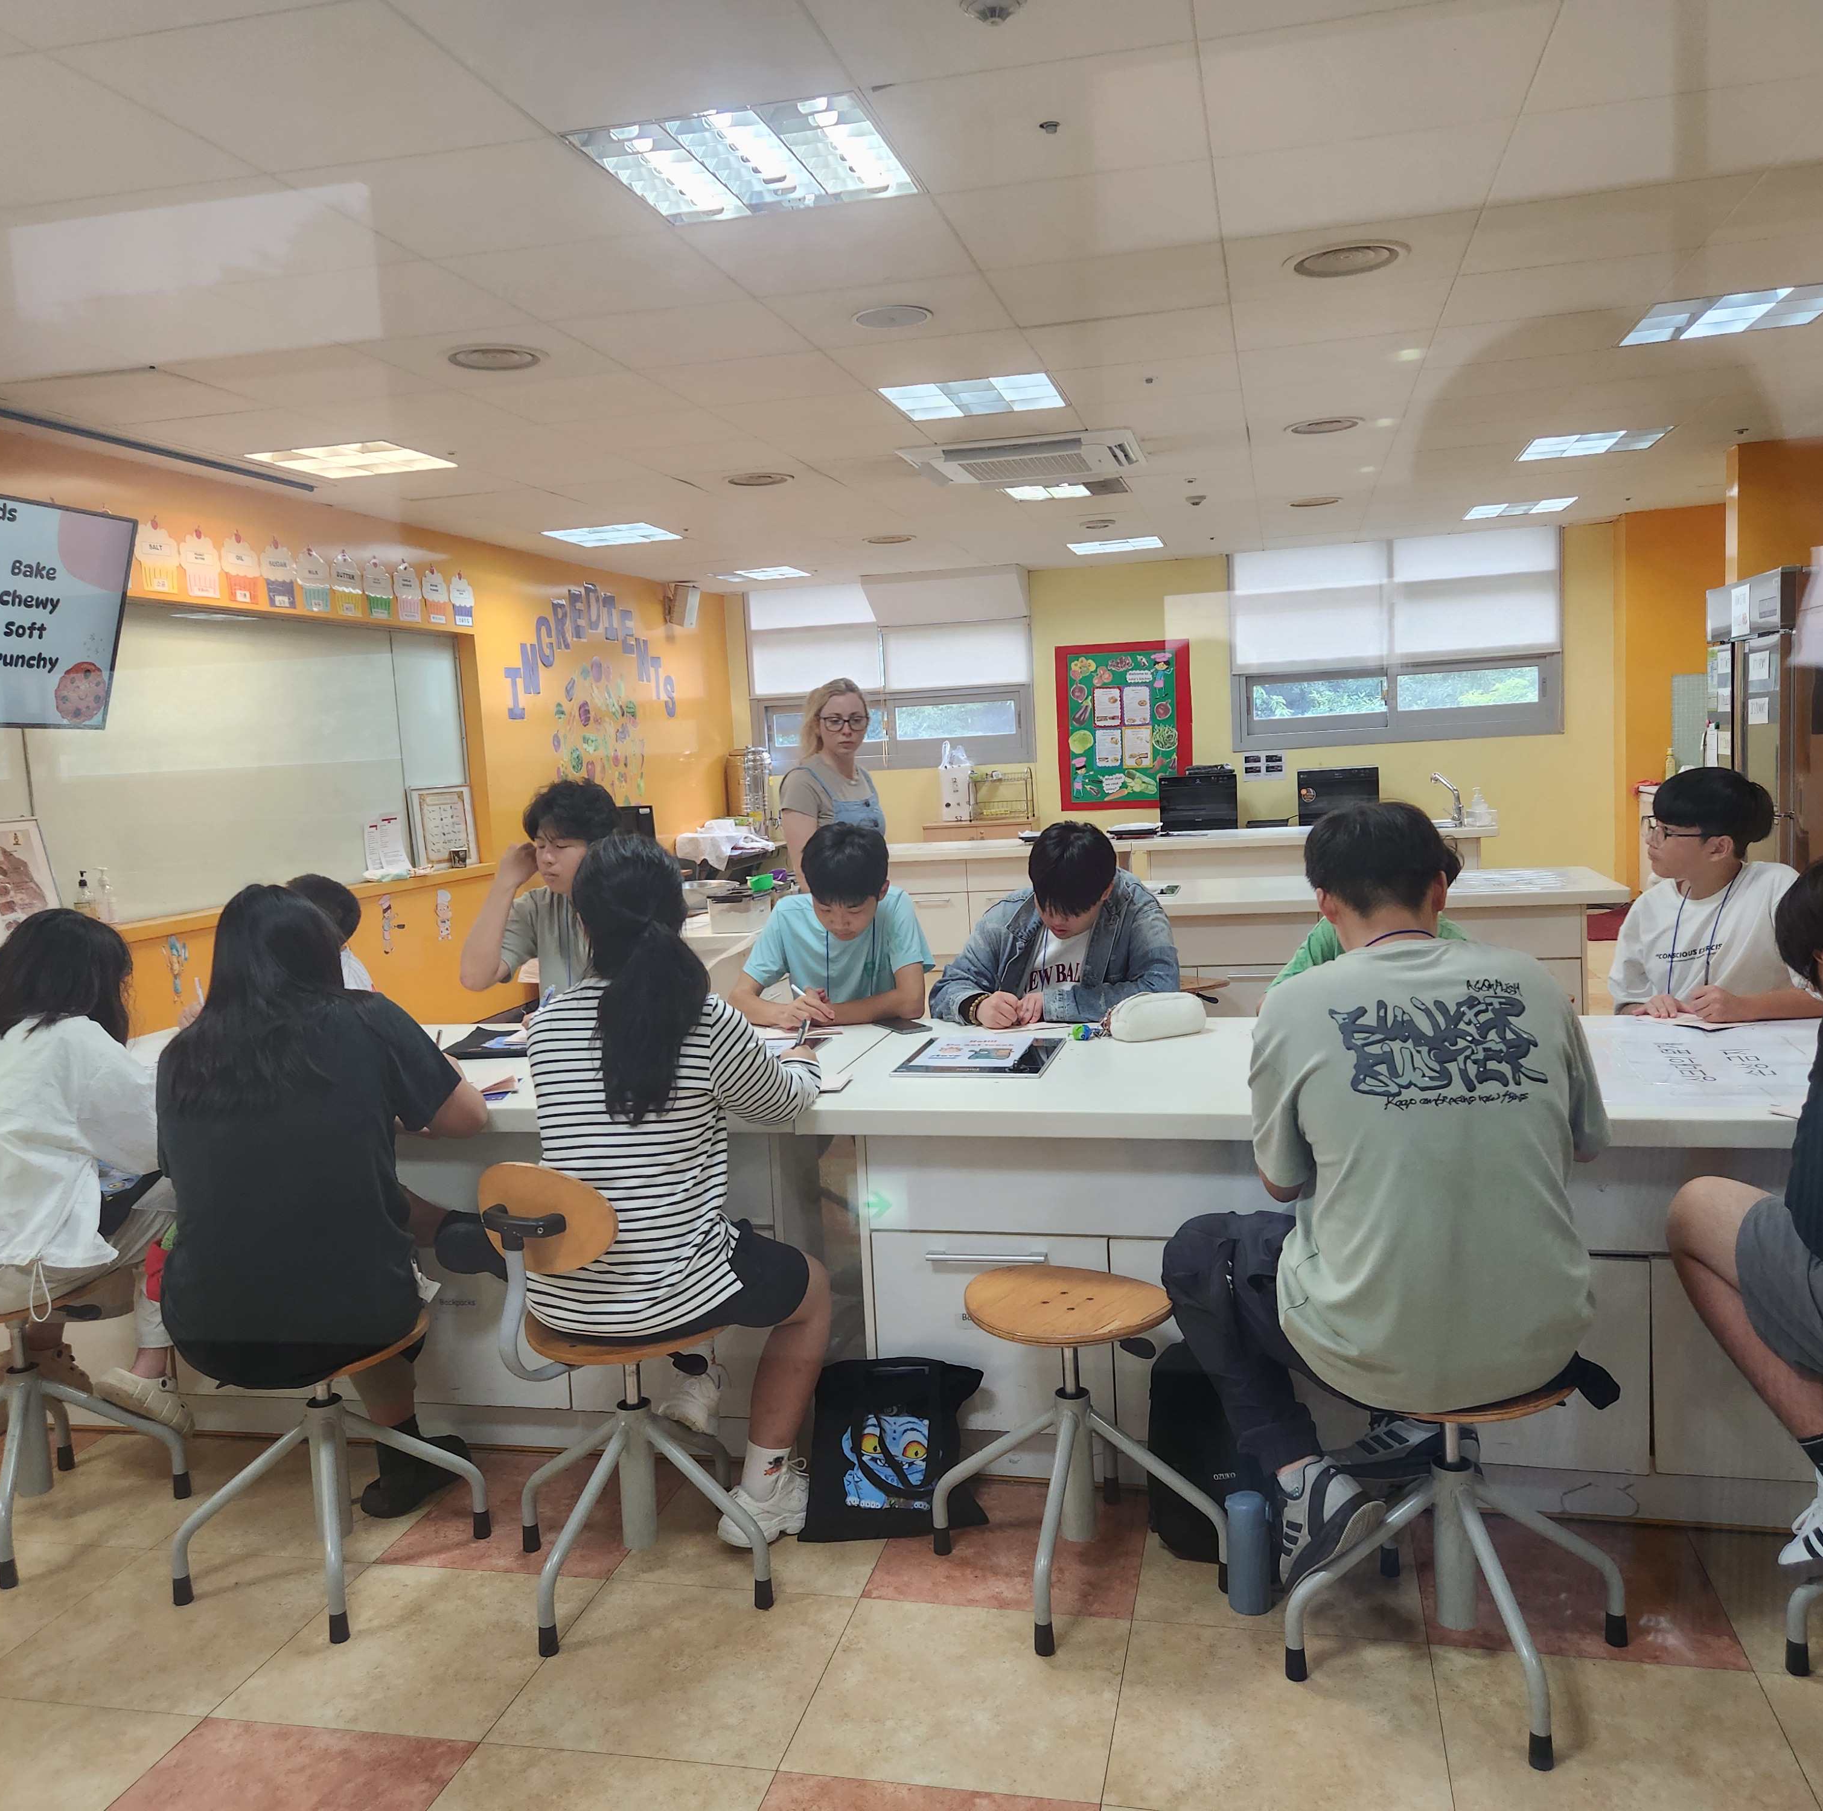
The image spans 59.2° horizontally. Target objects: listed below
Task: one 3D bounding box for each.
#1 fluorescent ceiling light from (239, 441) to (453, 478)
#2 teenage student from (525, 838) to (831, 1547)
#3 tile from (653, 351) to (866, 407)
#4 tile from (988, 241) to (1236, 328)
[{"bbox_3d":[-2.114,-1.717,6.127,0.600,0.070,0.600,-2,6,13],"label":"fluorescent ceiling light"},{"bbox_3d":[-0.387,0.506,2.835,0.480,1.270,0.700,1,7,31],"label":"teenage student"},{"bbox_3d":[-0.496,-1.689,5.135,0.600,0.015,0.600,-2,6,13],"label":"tile"},{"bbox_3d":[0.539,-1.656,4.281,0.600,0.020,0.600,-2,6,13],"label":"tile"}]

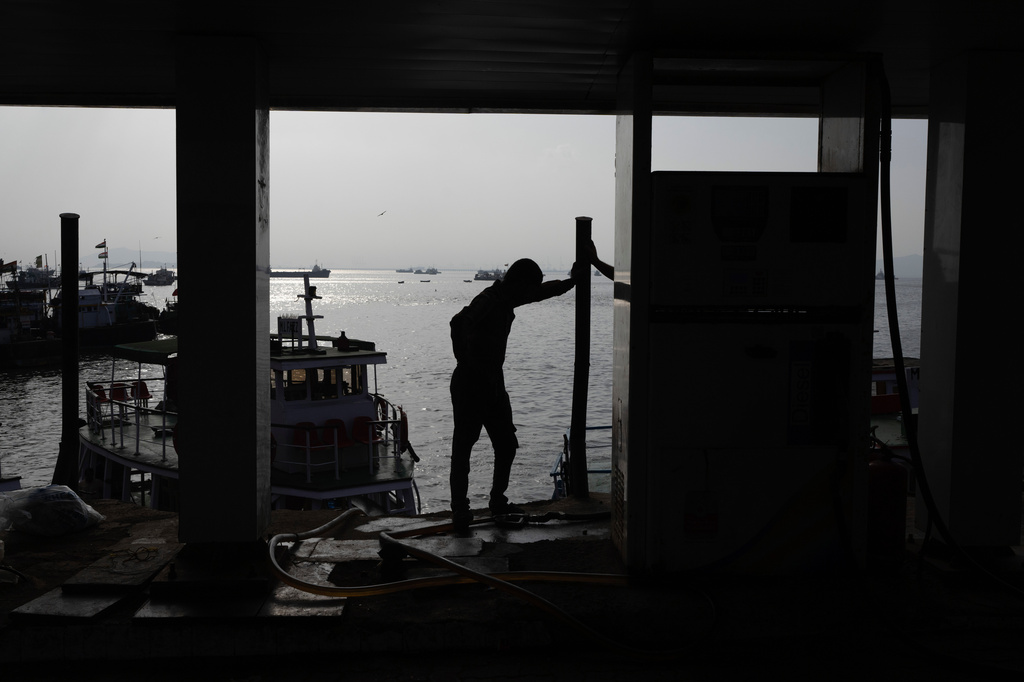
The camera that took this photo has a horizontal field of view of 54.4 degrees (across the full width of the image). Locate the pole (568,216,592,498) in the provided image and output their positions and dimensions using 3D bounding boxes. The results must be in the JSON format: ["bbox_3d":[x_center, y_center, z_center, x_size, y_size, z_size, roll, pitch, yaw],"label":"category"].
[{"bbox_3d":[0.443,0.102,6.250,0.120,1.760,0.120,0,4,0],"label":"pole"}]

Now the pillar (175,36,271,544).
[{"bbox_3d":[-1.479,-0.250,5.110,0.390,2.500,0.380,0,4,-3],"label":"pillar"}]

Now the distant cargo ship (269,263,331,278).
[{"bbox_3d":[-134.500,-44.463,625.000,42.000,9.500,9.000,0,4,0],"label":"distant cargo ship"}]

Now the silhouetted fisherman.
[{"bbox_3d":[0.030,0.286,5.830,0.580,1.550,0.700,4,5,37],"label":"silhouetted fisherman"}]

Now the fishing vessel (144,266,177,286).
[{"bbox_3d":[-119.380,-22.076,338.000,10.500,6.600,3.900,-1,4,-16],"label":"fishing vessel"}]

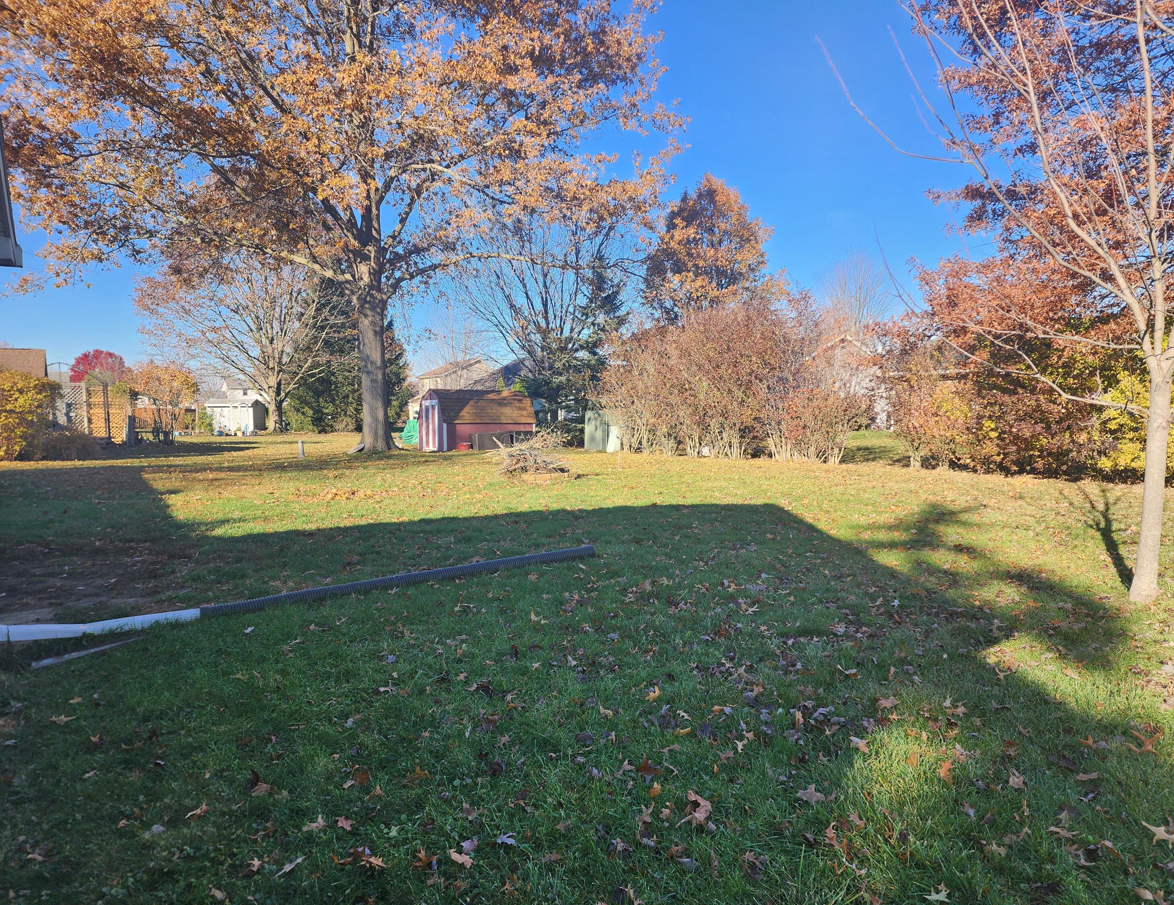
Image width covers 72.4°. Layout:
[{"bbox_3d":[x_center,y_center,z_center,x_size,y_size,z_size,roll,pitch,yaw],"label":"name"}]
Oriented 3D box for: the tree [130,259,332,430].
[{"bbox_3d":[-22.622,-7.062,52.000,12.870,11.617,12.870,-2,4,-23],"label":"tree"}]

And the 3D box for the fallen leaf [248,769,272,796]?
[{"bbox_3d":[-1.296,1.307,3.172,0.090,0.060,0.102,-1,4,-23],"label":"fallen leaf"}]

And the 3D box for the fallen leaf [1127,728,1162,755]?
[{"bbox_3d":[2.475,1.283,3.555,0.127,0.065,0.159,3,4,35],"label":"fallen leaf"}]

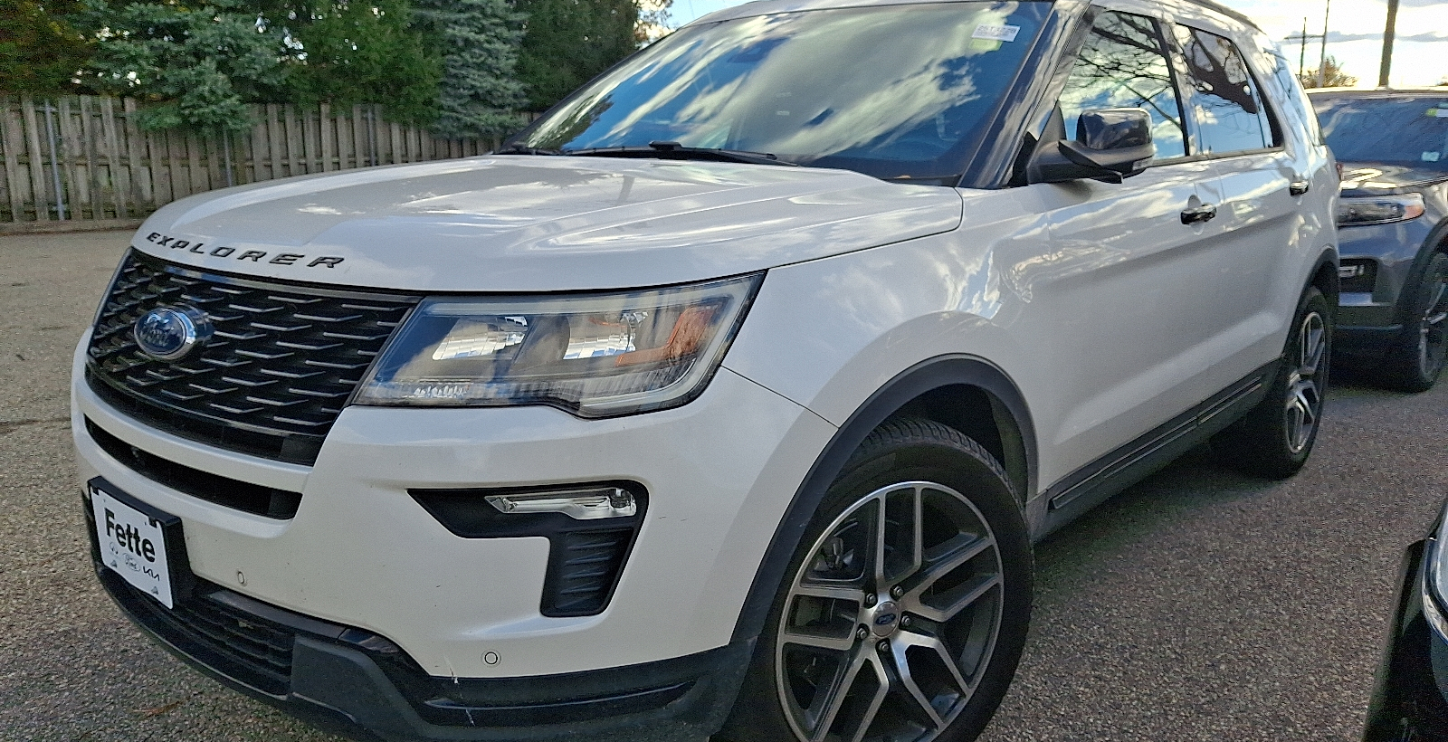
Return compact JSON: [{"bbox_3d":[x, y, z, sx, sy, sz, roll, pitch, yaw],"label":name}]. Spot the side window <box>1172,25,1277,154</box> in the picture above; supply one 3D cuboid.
[{"bbox_3d":[1.554,-0.875,3.289,0.060,0.427,0.840,-19,-4,43],"label":"side window"}]

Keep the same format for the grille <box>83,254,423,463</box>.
[{"bbox_3d":[-0.923,-0.046,1.841,1.130,0.270,0.200,9,14,41],"label":"grille"}]

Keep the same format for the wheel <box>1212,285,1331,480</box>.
[{"bbox_3d":[2.162,0.031,4.098,0.260,0.760,0.760,9,14,41],"label":"wheel"}]

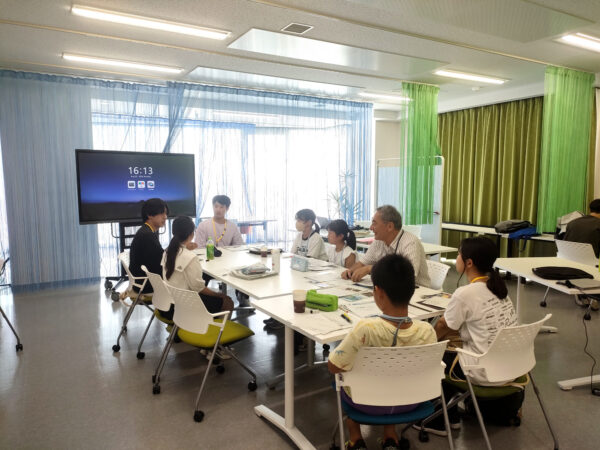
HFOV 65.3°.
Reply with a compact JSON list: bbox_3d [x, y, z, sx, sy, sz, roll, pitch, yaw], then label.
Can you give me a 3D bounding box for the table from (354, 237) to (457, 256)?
[{"bbox_3d":[1.256,0.607,6.085,0.880,0.700,1.300,-3,6,-30],"label":"table"}]

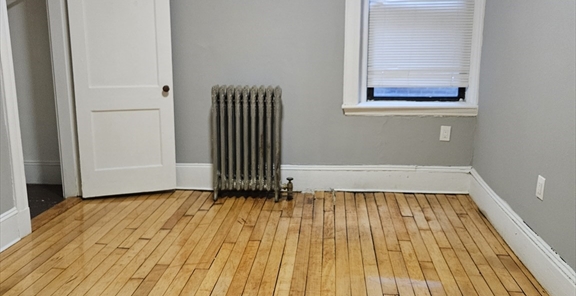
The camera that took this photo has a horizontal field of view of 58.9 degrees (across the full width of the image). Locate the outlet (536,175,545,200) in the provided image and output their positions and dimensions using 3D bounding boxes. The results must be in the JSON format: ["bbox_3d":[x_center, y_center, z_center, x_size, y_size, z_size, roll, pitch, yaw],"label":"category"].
[{"bbox_3d":[1.388,0.220,2.807,0.008,0.120,0.080,1,13,5],"label":"outlet"}]

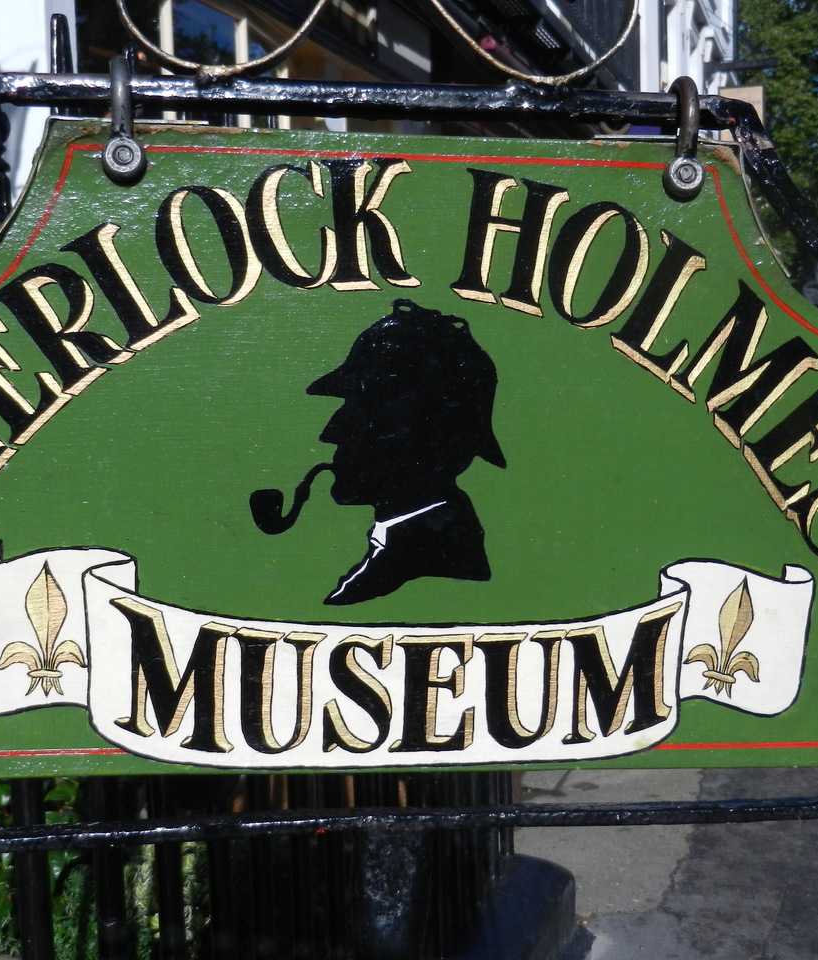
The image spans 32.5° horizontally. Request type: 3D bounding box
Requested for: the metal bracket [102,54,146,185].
[{"bbox_3d":[-0.173,-0.218,0.857,0.026,0.077,0.048,-1,5,-7],"label":"metal bracket"}]

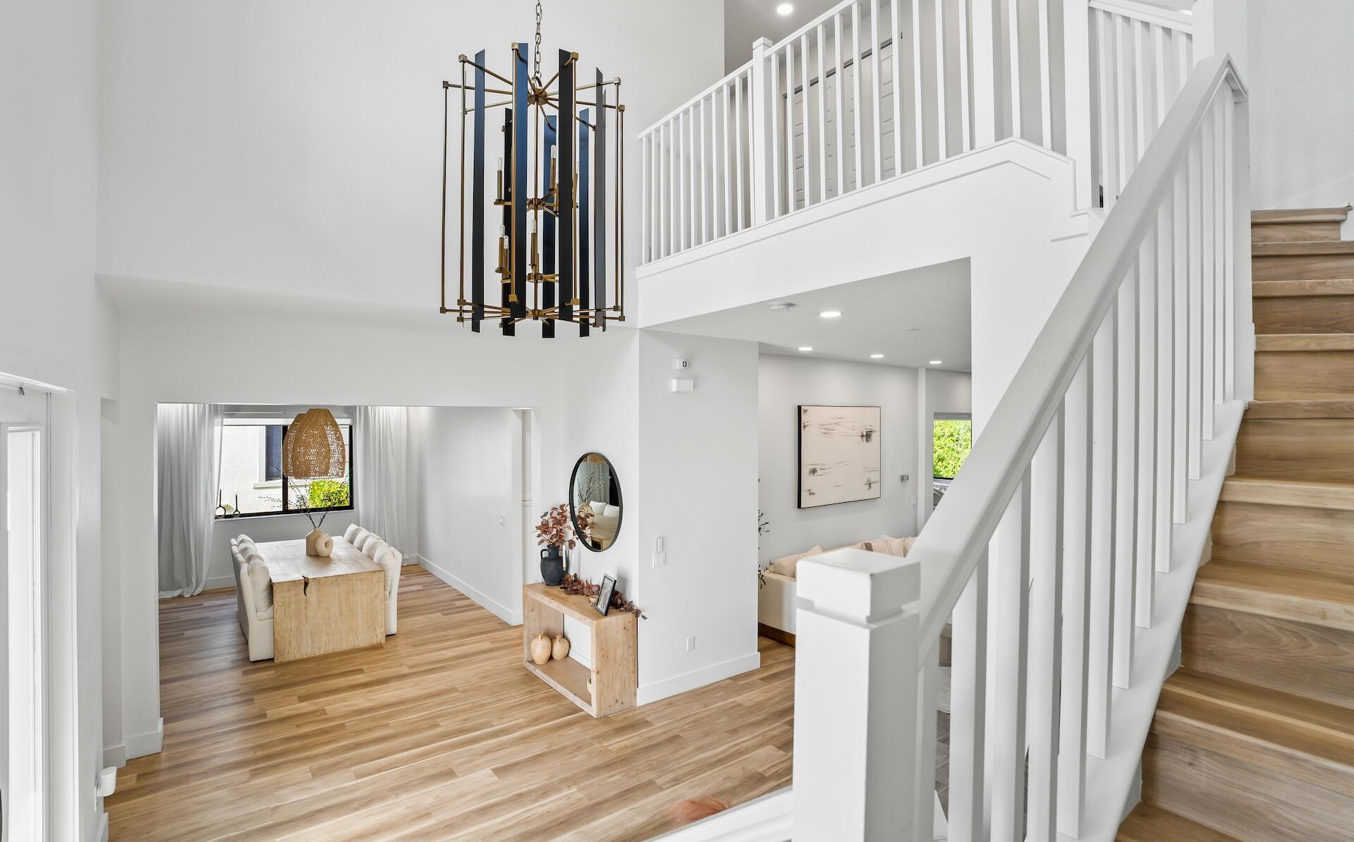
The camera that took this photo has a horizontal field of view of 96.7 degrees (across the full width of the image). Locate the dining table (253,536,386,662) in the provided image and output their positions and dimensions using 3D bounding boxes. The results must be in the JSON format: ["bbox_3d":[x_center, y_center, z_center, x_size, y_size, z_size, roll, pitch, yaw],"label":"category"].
[{"bbox_3d":[-4.200,1.955,7.050,0.970,0.770,2.400,0,0,-36],"label":"dining table"}]

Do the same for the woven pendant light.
[{"bbox_3d":[-4.006,0.258,6.720,0.620,0.785,0.620,0,0,-37],"label":"woven pendant light"}]

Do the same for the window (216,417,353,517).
[{"bbox_3d":[-5.727,0.665,8.817,1.780,1.420,0.100,0,0,-33],"label":"window"}]

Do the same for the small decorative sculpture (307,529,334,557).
[{"bbox_3d":[-4.172,1.427,7.040,0.300,0.330,0.200,0,0,-38],"label":"small decorative sculpture"}]

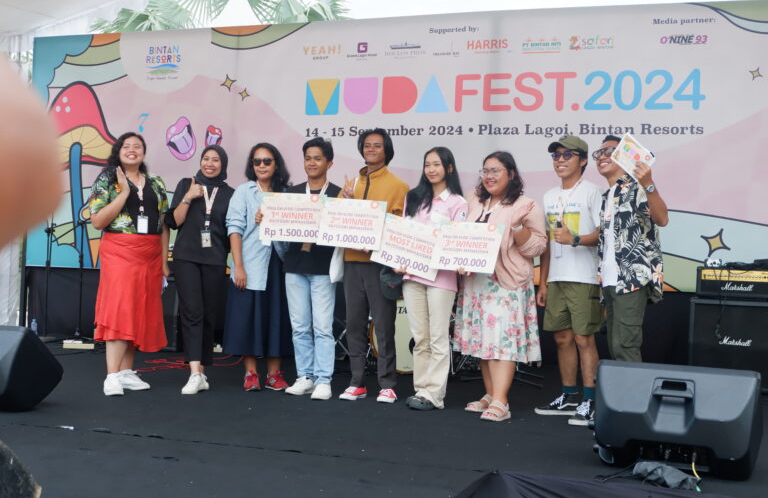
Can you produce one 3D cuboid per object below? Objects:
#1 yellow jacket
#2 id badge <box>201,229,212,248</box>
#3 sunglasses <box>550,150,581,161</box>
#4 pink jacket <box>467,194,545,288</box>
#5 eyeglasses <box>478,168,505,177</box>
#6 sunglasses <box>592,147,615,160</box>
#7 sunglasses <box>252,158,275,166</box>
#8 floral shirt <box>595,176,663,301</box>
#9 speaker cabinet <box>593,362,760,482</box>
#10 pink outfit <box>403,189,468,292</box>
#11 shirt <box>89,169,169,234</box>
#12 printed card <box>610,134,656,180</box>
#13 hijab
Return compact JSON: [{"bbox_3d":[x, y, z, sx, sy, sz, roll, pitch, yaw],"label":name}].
[{"bbox_3d":[-0.055,-0.232,7.000,0.440,0.610,0.290,2,-1,18],"label":"yellow jacket"},{"bbox_3d":[-1.133,-0.064,6.950,0.067,0.112,0.010,2,0,-8],"label":"id badge"},{"bbox_3d":[1.093,-0.544,6.480,0.142,0.048,0.145,-2,-8,34],"label":"sunglasses"},{"bbox_3d":[0.718,-0.044,6.400,0.450,0.550,0.320,2,0,30],"label":"pink jacket"},{"bbox_3d":[0.660,-0.444,6.459,0.140,0.045,0.140,2,-3,32],"label":"eyeglasses"},{"bbox_3d":[1.325,-0.534,6.407,0.145,0.052,0.145,-14,-24,31],"label":"sunglasses"},{"bbox_3d":[-0.795,-0.575,7.150,0.143,0.048,0.145,2,0,8],"label":"sunglasses"},{"bbox_3d":[1.405,-0.057,6.200,0.280,0.690,0.400,1,0,-42],"label":"floral shirt"},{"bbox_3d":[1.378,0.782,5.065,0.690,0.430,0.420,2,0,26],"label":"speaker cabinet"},{"bbox_3d":[0.323,-0.053,6.820,0.400,0.630,0.270,2,-1,20],"label":"pink outfit"},{"bbox_3d":[-1.602,-0.298,6.820,0.480,0.390,0.290,1,0,-28],"label":"shirt"},{"bbox_3d":[1.425,-0.522,6.220,0.225,0.172,0.008,43,16,24],"label":"printed card"},{"bbox_3d":[-1.118,-0.536,7.070,0.215,0.270,0.245,2,-1,12],"label":"hijab"}]

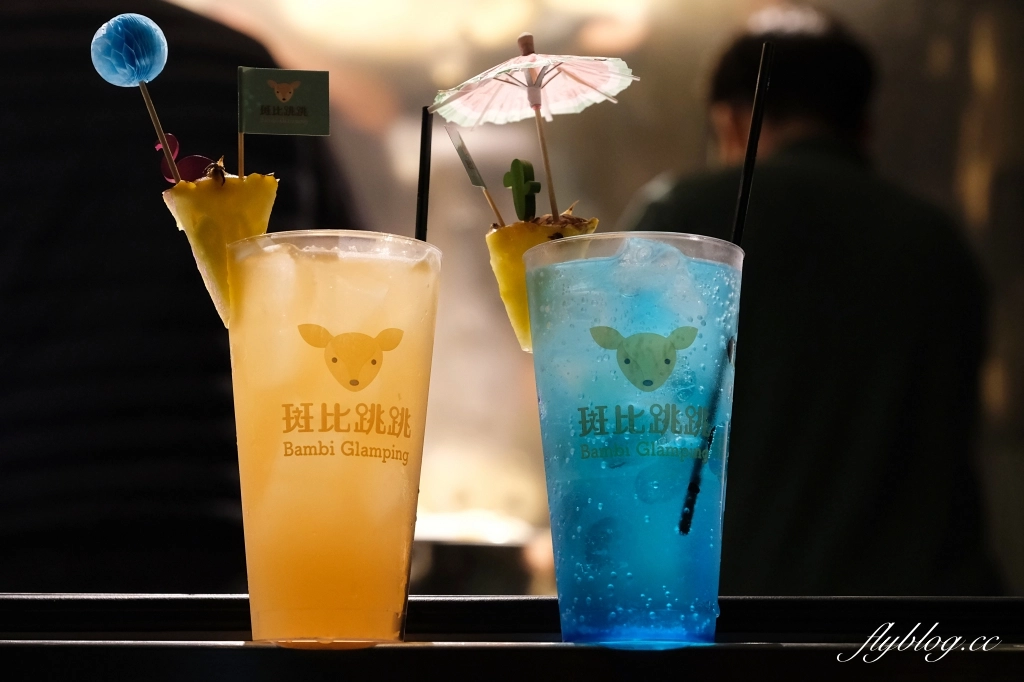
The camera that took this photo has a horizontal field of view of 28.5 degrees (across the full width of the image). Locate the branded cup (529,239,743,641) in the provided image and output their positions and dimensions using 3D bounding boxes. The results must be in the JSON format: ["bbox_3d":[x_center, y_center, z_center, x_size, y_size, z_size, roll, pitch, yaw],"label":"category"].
[{"bbox_3d":[0.051,0.044,0.837,0.092,0.161,0.092,0,-10,0],"label":"branded cup"}]

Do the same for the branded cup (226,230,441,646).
[{"bbox_3d":[-0.075,0.043,0.839,0.092,0.161,0.092,0,-10,0],"label":"branded cup"}]

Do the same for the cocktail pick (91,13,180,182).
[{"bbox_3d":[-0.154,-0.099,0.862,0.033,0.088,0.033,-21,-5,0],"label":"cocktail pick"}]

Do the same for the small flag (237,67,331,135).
[{"bbox_3d":[-0.099,-0.103,0.870,0.043,0.028,0.003,2,-5,-31],"label":"small flag"}]

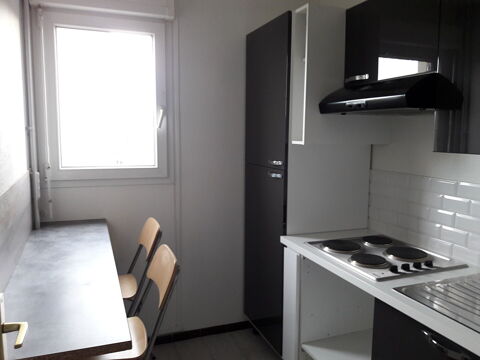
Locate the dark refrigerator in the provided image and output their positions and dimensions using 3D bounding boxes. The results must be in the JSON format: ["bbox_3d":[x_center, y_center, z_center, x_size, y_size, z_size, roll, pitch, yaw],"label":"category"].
[{"bbox_3d":[0.427,0.081,2.646,0.590,2.125,0.615,-2,8,-21],"label":"dark refrigerator"}]

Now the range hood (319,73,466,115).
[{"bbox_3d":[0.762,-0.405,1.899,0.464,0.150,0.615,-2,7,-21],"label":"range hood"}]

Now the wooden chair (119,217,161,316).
[{"bbox_3d":[-0.690,0.740,2.234,0.480,0.970,0.420,-2,7,-21],"label":"wooden chair"}]

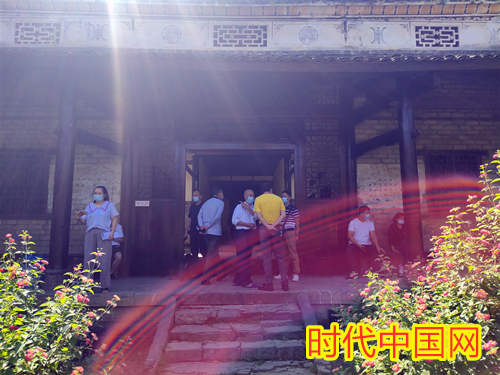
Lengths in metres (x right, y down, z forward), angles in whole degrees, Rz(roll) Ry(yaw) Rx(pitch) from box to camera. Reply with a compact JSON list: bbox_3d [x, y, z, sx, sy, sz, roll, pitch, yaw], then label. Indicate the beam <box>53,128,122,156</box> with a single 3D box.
[{"bbox_3d":[-2.896,-0.851,6.671,0.150,0.240,1.802,-2,-7,13],"label":"beam"}]

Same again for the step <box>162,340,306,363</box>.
[{"bbox_3d":[-0.172,2.060,4.559,1.773,0.160,0.380,0,-7,-2],"label":"step"}]

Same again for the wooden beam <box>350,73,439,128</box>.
[{"bbox_3d":[2.510,-1.538,6.648,0.180,0.300,2.340,2,-7,-14],"label":"wooden beam"}]

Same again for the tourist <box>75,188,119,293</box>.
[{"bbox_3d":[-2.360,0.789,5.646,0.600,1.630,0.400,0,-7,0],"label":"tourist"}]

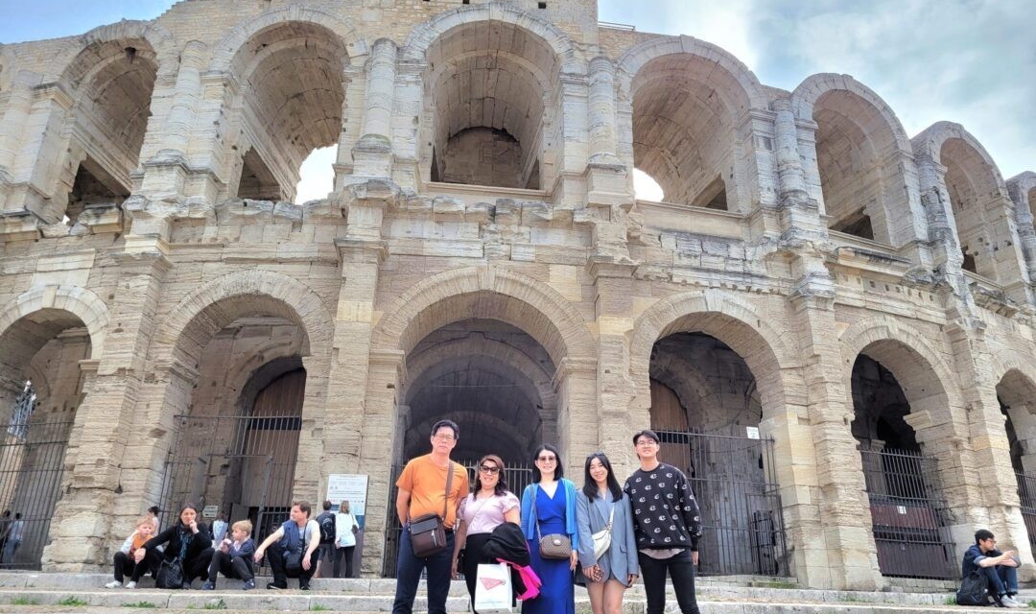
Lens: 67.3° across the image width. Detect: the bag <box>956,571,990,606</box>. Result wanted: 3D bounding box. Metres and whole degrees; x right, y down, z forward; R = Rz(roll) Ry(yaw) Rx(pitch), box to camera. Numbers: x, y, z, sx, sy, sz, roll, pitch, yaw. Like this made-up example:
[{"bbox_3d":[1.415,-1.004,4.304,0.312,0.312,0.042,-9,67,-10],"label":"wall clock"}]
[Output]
[{"bbox_3d":[5.473,3.404,9.405,0.360,0.393,0.260,-4,-23,13],"label":"bag"}]

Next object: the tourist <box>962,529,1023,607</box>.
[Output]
[{"bbox_3d":[5.428,2.980,8.887,0.680,0.855,0.500,-11,-27,26],"label":"tourist"}]

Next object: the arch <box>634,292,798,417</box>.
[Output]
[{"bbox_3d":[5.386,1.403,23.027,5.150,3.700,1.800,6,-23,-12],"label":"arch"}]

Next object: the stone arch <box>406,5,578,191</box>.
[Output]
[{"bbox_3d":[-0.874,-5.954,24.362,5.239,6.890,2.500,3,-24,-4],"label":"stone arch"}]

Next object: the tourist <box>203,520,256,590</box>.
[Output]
[{"bbox_3d":[-3.529,3.071,9.634,0.460,0.815,0.600,-11,-26,28],"label":"tourist"}]

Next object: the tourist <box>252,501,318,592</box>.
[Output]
[{"bbox_3d":[-2.580,2.652,8.703,0.580,0.978,0.650,-9,-26,21],"label":"tourist"}]

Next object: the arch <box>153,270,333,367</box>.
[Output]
[{"bbox_3d":[-7.440,0.559,22.374,5.150,3.000,1.800,-1,-23,5],"label":"arch"}]

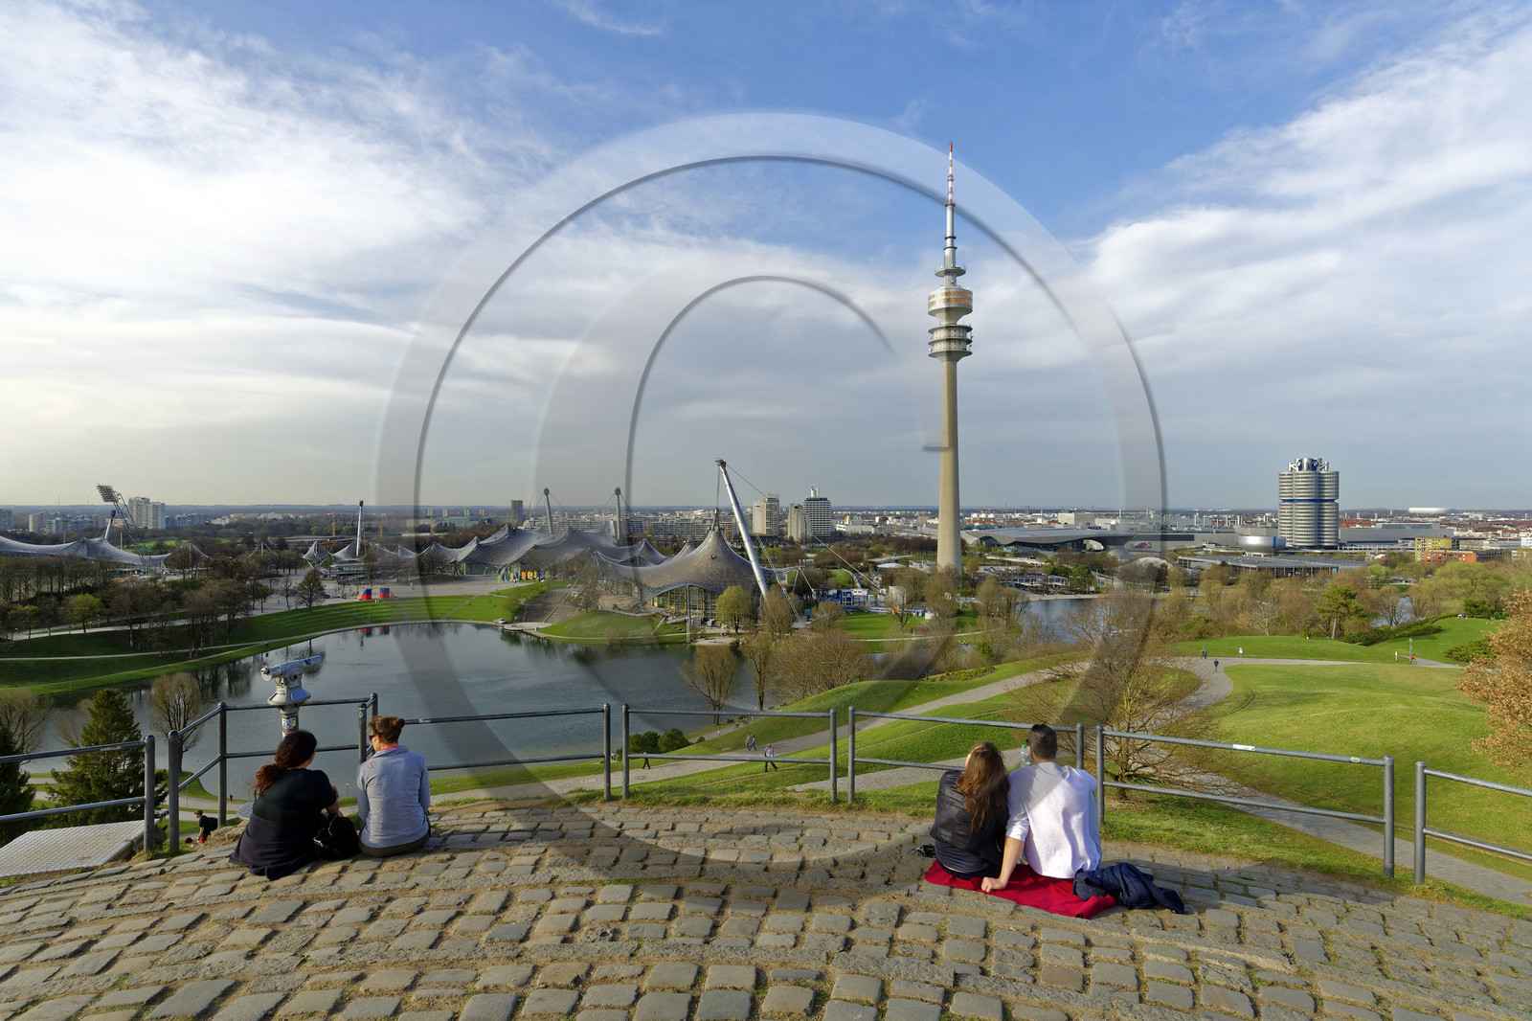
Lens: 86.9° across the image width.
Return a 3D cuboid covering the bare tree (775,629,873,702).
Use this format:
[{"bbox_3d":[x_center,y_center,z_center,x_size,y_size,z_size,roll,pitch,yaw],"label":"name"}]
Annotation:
[{"bbox_3d":[15.870,42.680,221.000,26.840,20.610,21.000,0,0,0],"label":"bare tree"}]

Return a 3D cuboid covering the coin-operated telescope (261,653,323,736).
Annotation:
[{"bbox_3d":[-4.280,2.090,7.280,0.370,1.580,0.600,0,0,23],"label":"coin-operated telescope"}]

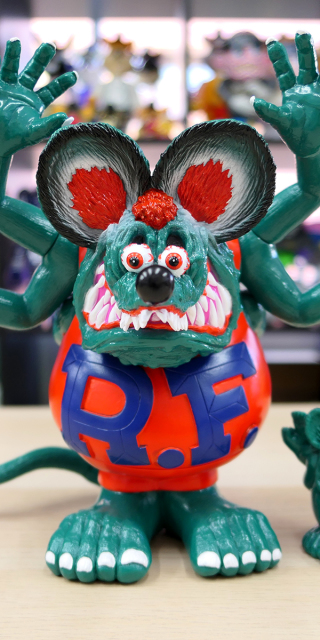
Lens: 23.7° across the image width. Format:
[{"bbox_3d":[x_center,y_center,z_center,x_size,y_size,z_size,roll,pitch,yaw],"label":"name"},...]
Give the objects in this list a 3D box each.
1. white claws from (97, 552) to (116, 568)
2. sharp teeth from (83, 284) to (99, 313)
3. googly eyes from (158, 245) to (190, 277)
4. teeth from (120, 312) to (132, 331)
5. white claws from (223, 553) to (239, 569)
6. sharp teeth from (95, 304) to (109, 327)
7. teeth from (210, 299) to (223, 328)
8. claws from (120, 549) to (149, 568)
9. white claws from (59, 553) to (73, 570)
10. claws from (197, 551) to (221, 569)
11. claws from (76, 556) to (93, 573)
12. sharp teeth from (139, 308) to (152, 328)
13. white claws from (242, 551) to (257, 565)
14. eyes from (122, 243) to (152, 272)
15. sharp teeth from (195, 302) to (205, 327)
[{"bbox_3d":[-0.027,0.123,0.391,0.009,0.008,0.006,1,6,10],"label":"white claws"},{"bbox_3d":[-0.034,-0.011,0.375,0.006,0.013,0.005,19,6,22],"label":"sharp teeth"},{"bbox_3d":[0.007,-0.029,0.368,0.015,0.016,0.013,0,6,-2],"label":"googly eyes"},{"bbox_3d":[-0.017,0.001,0.381,0.006,0.009,0.005,1,5,12],"label":"teeth"},{"bbox_3d":[0.037,0.125,0.397,0.007,0.007,0.005,-2,6,-20],"label":"white claws"},{"bbox_3d":[-0.029,-0.002,0.374,0.005,0.011,0.004,20,6,19],"label":"sharp teeth"},{"bbox_3d":[0.029,-0.003,0.395,0.006,0.015,0.006,-3,6,-30],"label":"teeth"},{"bbox_3d":[-0.013,0.121,0.388,0.014,0.008,0.006,1,6,8],"label":"claws"},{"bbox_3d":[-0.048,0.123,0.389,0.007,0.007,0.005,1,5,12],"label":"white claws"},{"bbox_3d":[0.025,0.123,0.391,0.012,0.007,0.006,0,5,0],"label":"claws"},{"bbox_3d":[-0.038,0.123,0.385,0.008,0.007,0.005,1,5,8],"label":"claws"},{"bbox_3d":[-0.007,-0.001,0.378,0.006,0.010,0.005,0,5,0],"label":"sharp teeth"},{"bbox_3d":[0.047,0.124,0.399,0.007,0.006,0.005,-2,6,-22],"label":"white claws"},{"bbox_3d":[-0.012,-0.031,0.384,0.016,0.015,0.011,0,5,5],"label":"eyes"},{"bbox_3d":[0.020,-0.003,0.388,0.005,0.012,0.005,-2,5,-22],"label":"sharp teeth"}]

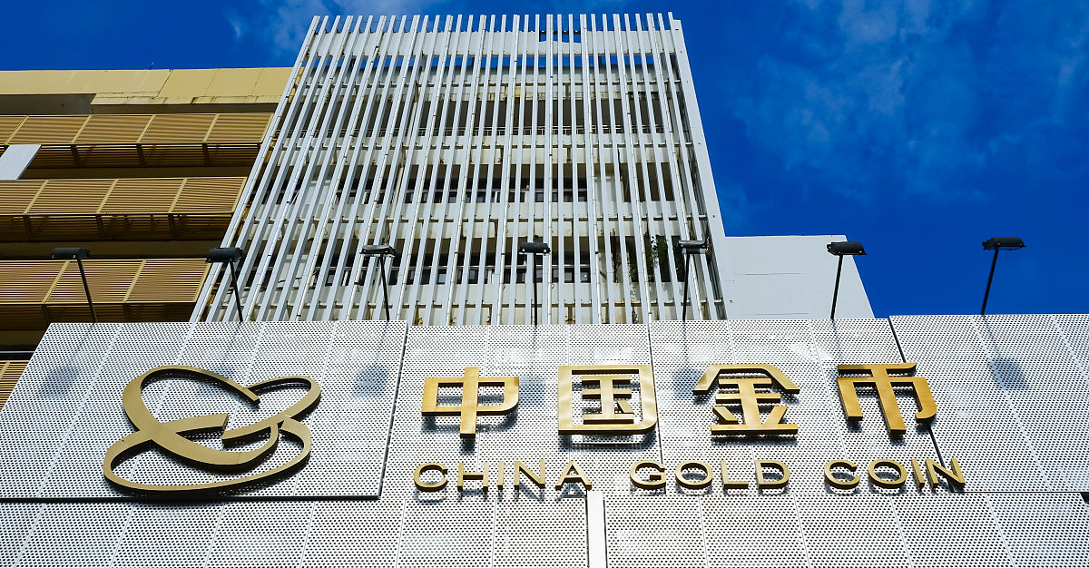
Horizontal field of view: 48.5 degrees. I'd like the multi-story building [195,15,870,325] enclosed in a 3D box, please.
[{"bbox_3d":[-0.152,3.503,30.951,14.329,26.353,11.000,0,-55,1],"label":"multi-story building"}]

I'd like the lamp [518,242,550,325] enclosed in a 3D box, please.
[{"bbox_3d":[-0.126,0.025,16.040,0.418,0.454,1.100,0,-55,1],"label":"lamp"}]

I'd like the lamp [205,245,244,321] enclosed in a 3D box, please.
[{"bbox_3d":[-4.186,0.030,16.140,0.518,0.247,1.100,0,-55,1],"label":"lamp"}]

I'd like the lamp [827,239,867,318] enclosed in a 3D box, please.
[{"bbox_3d":[3.948,-0.019,15.993,0.495,0.310,1.100,0,-55,1],"label":"lamp"}]

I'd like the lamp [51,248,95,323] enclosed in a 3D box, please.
[{"bbox_3d":[-6.223,0.045,16.173,0.532,0.241,1.100,0,-55,1],"label":"lamp"}]

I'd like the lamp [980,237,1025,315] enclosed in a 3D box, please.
[{"bbox_3d":[6.015,-0.073,16.014,0.564,0.289,1.100,0,-55,1],"label":"lamp"}]

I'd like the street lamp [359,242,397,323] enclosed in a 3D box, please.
[{"bbox_3d":[-2.172,0.014,16.109,0.479,0.295,1.100,0,-55,1],"label":"street lamp"}]

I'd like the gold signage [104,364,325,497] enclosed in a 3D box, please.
[{"bbox_3d":[-3.904,1.721,14.516,2.270,2.227,0.100,0,-55,1],"label":"gold signage"}]

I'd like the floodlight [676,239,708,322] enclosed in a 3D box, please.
[{"bbox_3d":[1.936,-0.011,16.035,0.440,0.409,1.100,0,-55,1],"label":"floodlight"}]

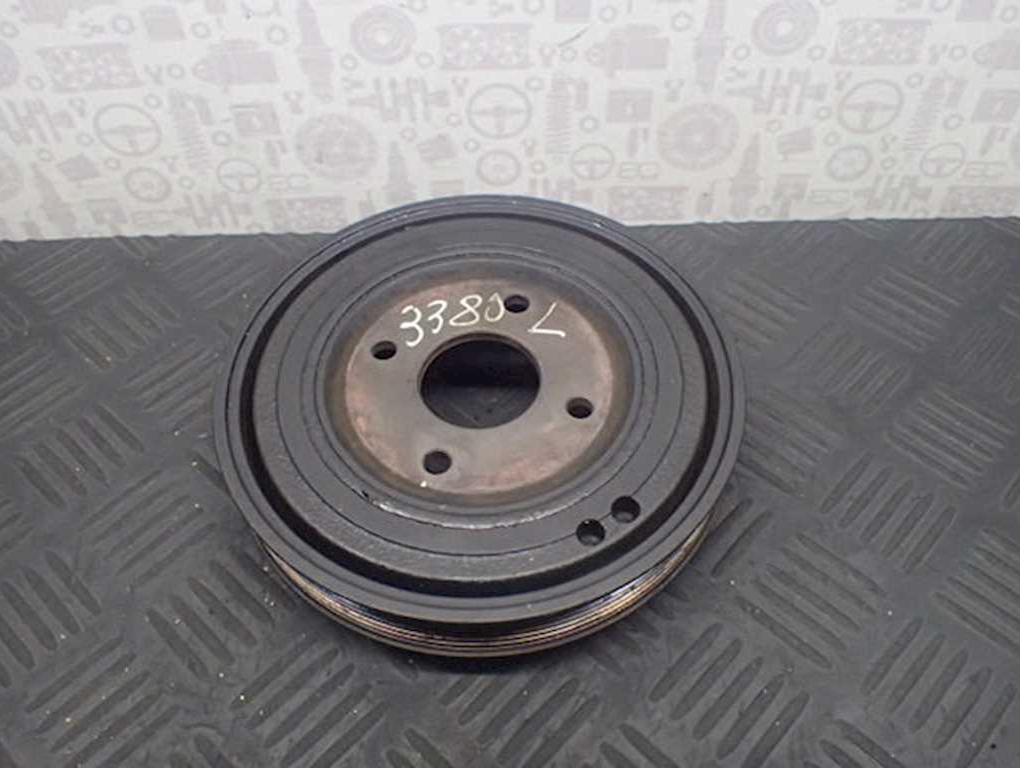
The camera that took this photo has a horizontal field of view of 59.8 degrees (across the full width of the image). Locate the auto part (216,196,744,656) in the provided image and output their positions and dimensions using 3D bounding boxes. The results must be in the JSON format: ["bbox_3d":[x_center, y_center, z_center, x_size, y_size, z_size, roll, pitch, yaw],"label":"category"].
[{"bbox_3d":[-0.009,0.004,0.278,0.158,0.027,0.158,-2,53,0],"label":"auto part"}]

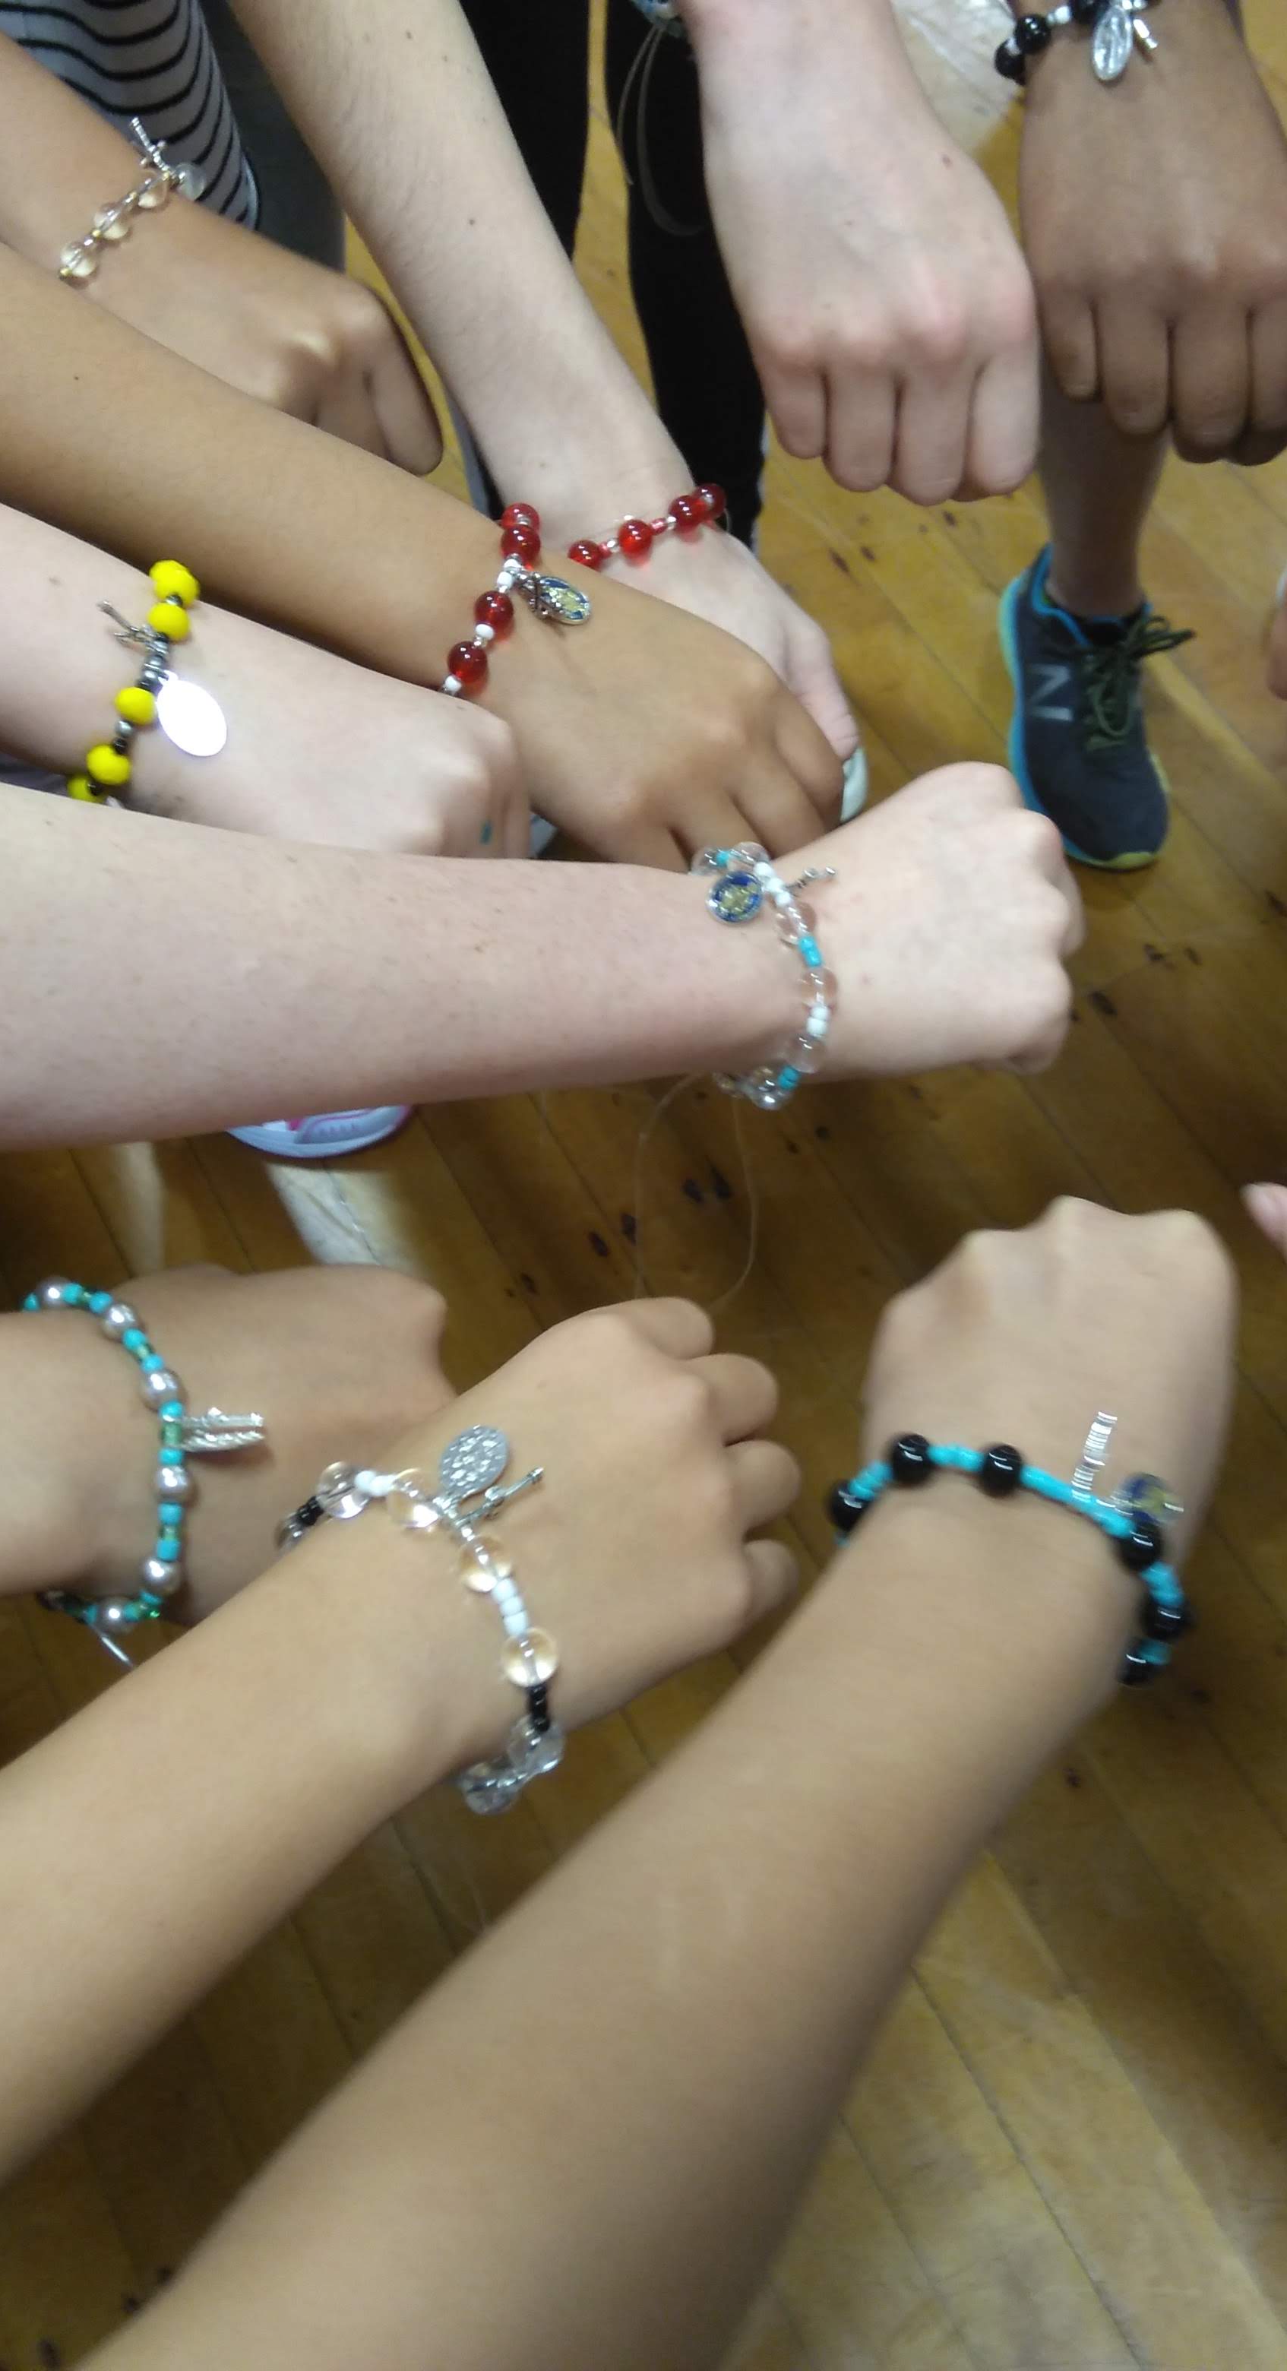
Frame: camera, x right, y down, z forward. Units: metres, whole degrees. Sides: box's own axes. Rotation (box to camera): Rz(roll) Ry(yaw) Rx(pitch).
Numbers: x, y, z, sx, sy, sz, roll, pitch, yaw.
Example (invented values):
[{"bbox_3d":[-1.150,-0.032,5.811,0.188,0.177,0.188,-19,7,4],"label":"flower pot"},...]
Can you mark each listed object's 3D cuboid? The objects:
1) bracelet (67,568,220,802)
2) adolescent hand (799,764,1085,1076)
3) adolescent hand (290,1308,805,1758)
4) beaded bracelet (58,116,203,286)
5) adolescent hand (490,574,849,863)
[{"bbox_3d":[-0.113,-0.109,0.415,0.020,0.052,0.059,23,69,-9],"label":"bracelet"},{"bbox_3d":[0.069,-0.063,0.455,0.073,0.055,0.076,-2,66,-11],"label":"adolescent hand"},{"bbox_3d":[-0.017,0.073,0.385,0.095,0.048,0.071,-32,66,-17],"label":"adolescent hand"},{"bbox_3d":[-0.153,-0.276,0.560,0.065,0.018,0.054,-43,34,8],"label":"beaded bracelet"},{"bbox_3d":[0.004,-0.121,0.495,0.092,0.055,0.075,35,72,-3],"label":"adolescent hand"}]

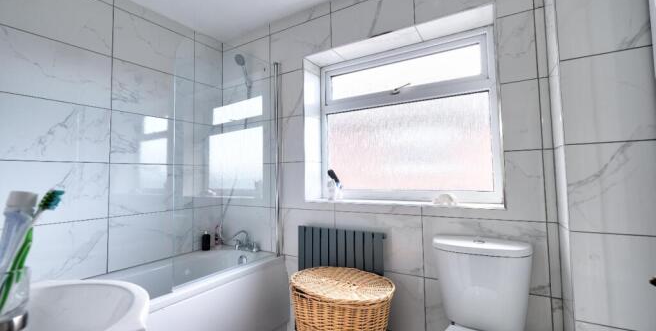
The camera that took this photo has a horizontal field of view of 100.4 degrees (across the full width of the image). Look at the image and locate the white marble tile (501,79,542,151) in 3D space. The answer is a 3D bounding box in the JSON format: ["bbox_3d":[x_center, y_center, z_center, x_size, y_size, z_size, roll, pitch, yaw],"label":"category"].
[{"bbox_3d":[0.934,-0.241,1.324,0.152,0.337,0.015,-3,-3,30],"label":"white marble tile"}]

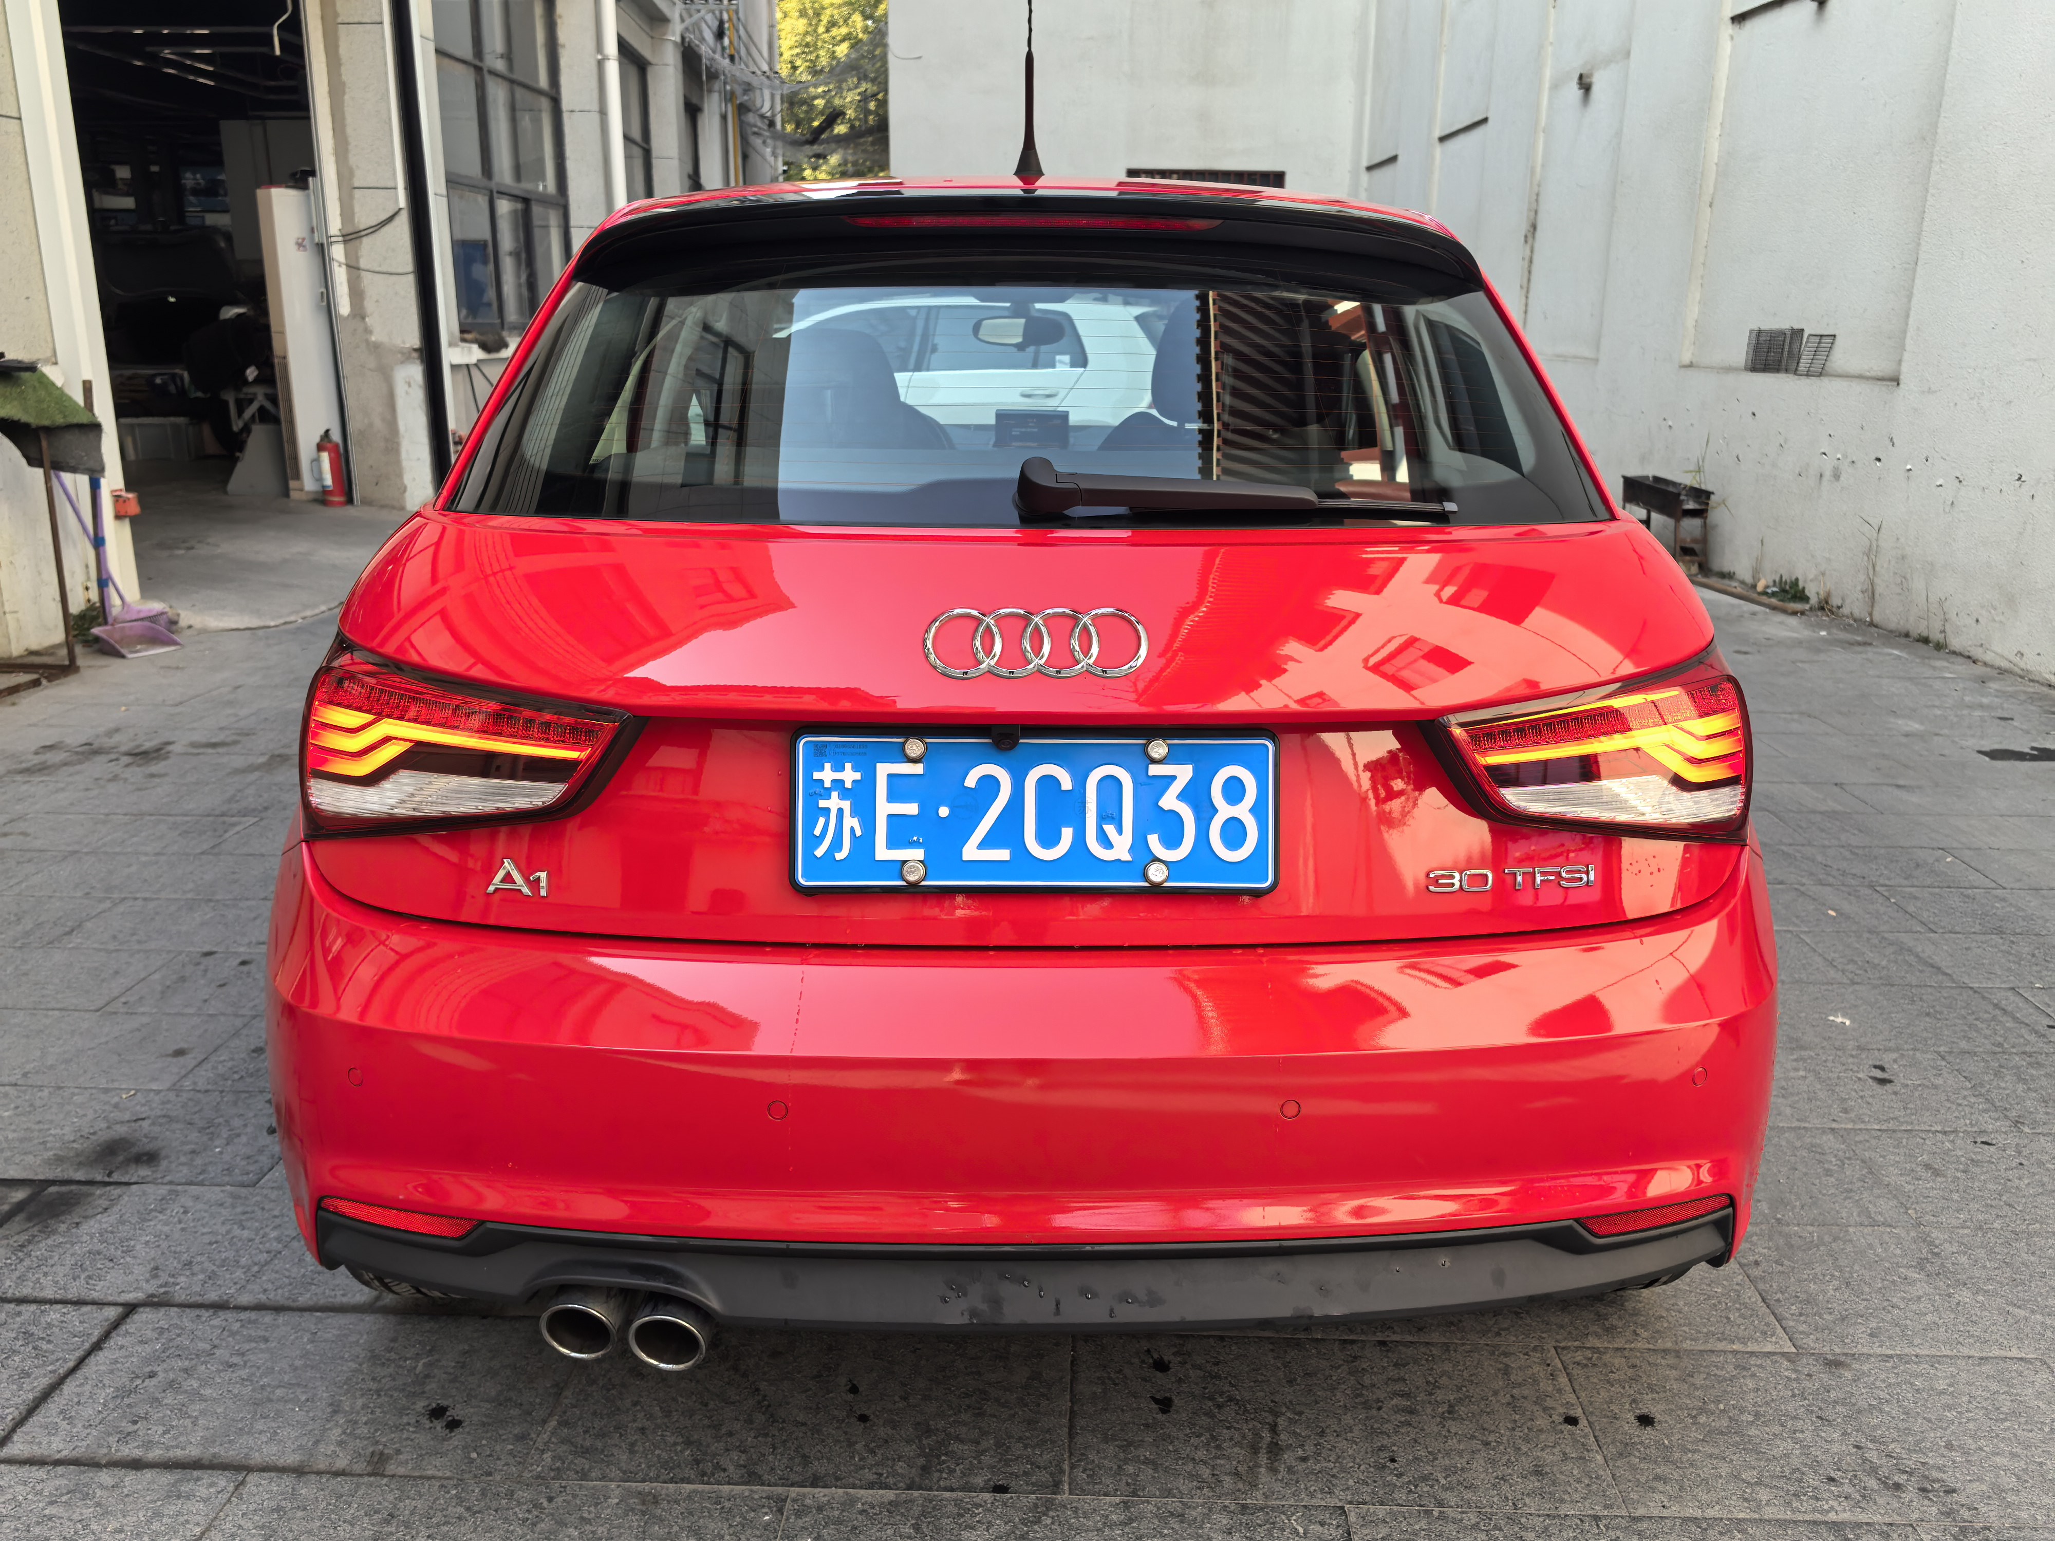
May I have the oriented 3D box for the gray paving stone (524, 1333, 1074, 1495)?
[{"bbox_3d":[-0.254,0.768,1.910,0.603,0.040,0.294,1,15,2],"label":"gray paving stone"}]

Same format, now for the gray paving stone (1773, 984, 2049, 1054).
[{"bbox_3d":[1.624,0.481,3.004,0.600,0.040,0.300,1,15,2],"label":"gray paving stone"}]

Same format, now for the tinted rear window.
[{"bbox_3d":[0.002,-0.385,1.632,1.140,0.090,0.400,0,60,0],"label":"tinted rear window"}]

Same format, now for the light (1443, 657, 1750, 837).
[{"bbox_3d":[0.585,0.001,1.637,0.400,0.175,0.170,-5,16,-20],"label":"light"}]

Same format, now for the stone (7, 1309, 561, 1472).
[{"bbox_3d":[-0.856,0.758,1.928,0.603,0.040,0.294,1,15,2],"label":"stone"}]

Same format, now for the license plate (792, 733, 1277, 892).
[{"bbox_3d":[0.007,0.038,1.477,0.450,0.150,0.015,0,1,0],"label":"license plate"}]

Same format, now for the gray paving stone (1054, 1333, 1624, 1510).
[{"bbox_3d":[0.354,0.778,1.888,0.600,0.040,0.300,1,15,2],"label":"gray paving stone"}]

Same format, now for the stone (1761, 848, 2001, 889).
[{"bbox_3d":[1.966,0.249,3.861,0.600,0.040,0.300,1,15,2],"label":"stone"}]

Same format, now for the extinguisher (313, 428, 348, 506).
[{"bbox_3d":[-4.592,-2.001,10.524,0.155,0.510,0.165,6,16,19],"label":"extinguisher"}]

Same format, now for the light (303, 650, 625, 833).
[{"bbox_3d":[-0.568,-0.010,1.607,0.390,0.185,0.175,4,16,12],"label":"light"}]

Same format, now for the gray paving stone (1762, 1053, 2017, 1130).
[{"bbox_3d":[1.309,0.556,2.725,0.600,0.040,0.300,1,15,2],"label":"gray paving stone"}]

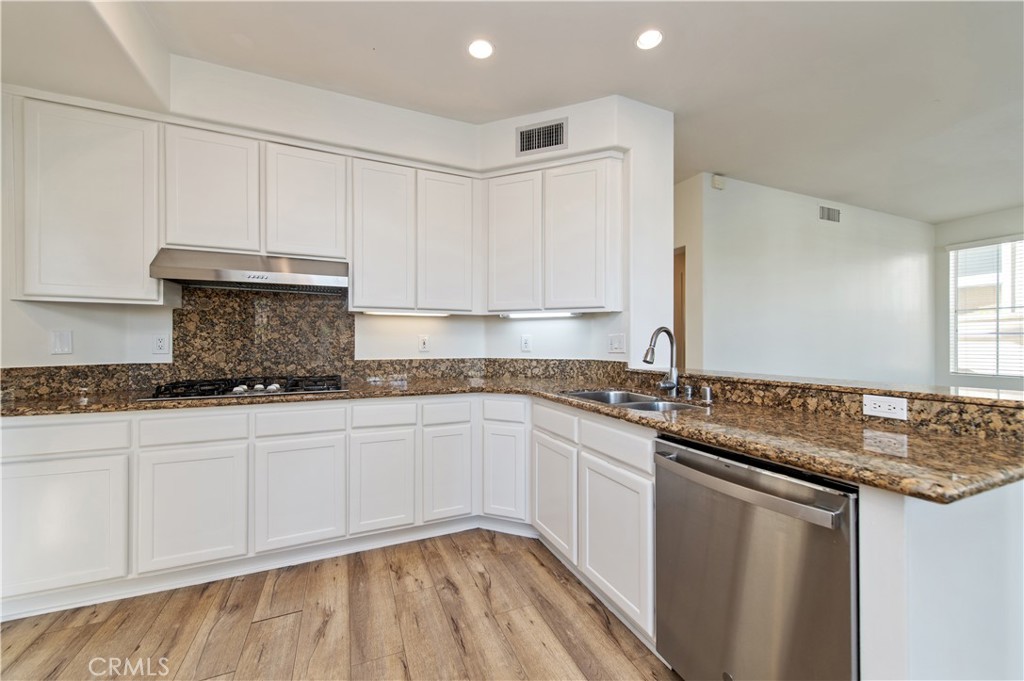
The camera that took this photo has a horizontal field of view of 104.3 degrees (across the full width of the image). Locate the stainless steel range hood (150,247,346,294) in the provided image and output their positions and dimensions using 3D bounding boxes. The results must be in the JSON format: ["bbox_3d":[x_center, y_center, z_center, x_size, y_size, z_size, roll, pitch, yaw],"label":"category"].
[{"bbox_3d":[-1.467,-0.405,2.366,0.916,0.175,0.442,0,0,-23],"label":"stainless steel range hood"}]

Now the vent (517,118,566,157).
[{"bbox_3d":[0.200,-1.330,2.606,0.355,0.192,0.030,0,0,22],"label":"vent"}]

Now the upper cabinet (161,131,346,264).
[{"bbox_3d":[-1.488,-0.829,2.423,0.915,0.686,0.322,0,0,-23],"label":"upper cabinet"}]

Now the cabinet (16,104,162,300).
[{"bbox_3d":[-2.161,-0.686,2.130,0.558,0.988,0.322,0,0,-23],"label":"cabinet"}]

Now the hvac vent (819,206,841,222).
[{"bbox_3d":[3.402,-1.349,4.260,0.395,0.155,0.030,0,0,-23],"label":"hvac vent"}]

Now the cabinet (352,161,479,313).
[{"bbox_3d":[-0.674,-0.674,2.777,0.862,0.981,0.322,0,0,-23],"label":"cabinet"}]

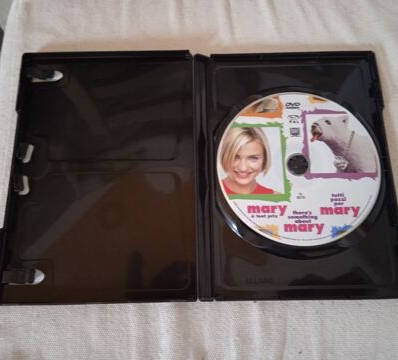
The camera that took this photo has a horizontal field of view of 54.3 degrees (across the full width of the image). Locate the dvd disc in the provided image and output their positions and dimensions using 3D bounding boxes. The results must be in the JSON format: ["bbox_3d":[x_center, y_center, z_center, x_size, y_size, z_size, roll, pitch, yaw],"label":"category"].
[{"bbox_3d":[0.073,-0.011,0.287,0.120,0.001,0.120,0,73,1],"label":"dvd disc"}]

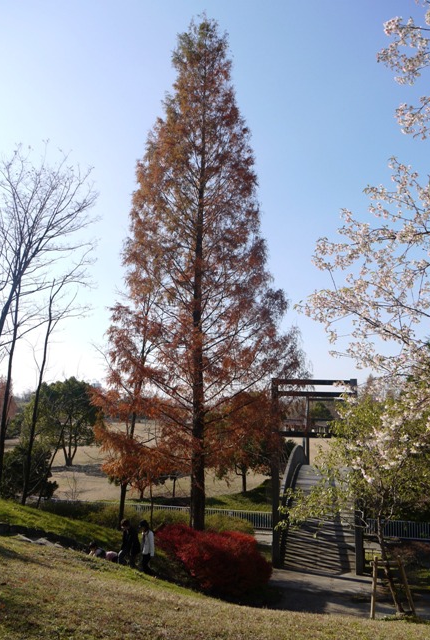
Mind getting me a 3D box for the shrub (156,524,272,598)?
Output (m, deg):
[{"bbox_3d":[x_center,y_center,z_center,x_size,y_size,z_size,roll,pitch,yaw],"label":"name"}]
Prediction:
[{"bbox_3d":[-0.110,7.379,16.238,3.600,1.750,2.600,0,-9,0],"label":"shrub"}]

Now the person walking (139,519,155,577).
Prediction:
[{"bbox_3d":[-1.923,6.503,14.654,0.500,1.570,0.450,1,-9,-6],"label":"person walking"}]

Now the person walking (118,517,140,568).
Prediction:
[{"bbox_3d":[-2.423,6.495,14.756,0.620,1.650,0.500,1,-9,-6],"label":"person walking"}]

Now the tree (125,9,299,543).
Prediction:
[{"bbox_3d":[-0.282,-2.272,20.618,7.000,21.500,7.000,0,-9,0],"label":"tree"}]

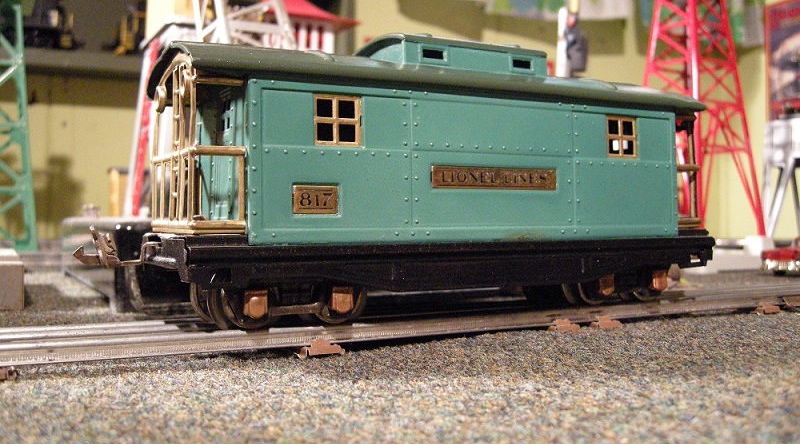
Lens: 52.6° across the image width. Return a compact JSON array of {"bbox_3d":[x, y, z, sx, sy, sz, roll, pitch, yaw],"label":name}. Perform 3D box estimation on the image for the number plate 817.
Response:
[{"bbox_3d":[-0.027,-0.007,0.259,0.015,0.009,0.002,0,-1,-29],"label":"number plate 817"}]

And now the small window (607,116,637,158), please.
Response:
[{"bbox_3d":[0.089,-0.034,0.325,0.016,0.016,0.002,0,-1,-29],"label":"small window"}]

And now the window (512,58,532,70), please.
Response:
[{"bbox_3d":[0.047,-0.061,0.314,0.009,0.004,0.002,0,-1,-29],"label":"window"}]

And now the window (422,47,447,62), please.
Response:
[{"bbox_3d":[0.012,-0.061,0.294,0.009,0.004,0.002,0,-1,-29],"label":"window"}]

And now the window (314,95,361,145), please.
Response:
[{"bbox_3d":[-0.020,-0.033,0.264,0.017,0.016,0.002,0,-1,-29],"label":"window"}]

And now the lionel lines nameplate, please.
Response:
[{"bbox_3d":[0.035,-0.016,0.294,0.056,0.008,0.002,0,-1,-29],"label":"lionel lines nameplate"}]

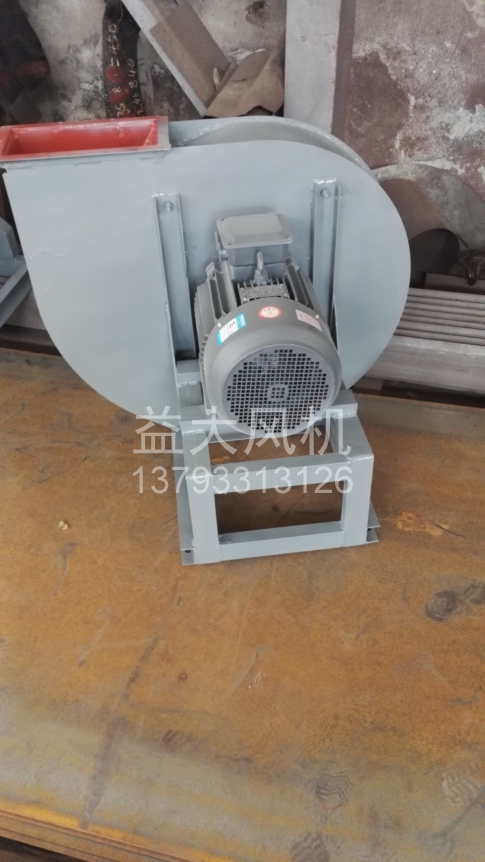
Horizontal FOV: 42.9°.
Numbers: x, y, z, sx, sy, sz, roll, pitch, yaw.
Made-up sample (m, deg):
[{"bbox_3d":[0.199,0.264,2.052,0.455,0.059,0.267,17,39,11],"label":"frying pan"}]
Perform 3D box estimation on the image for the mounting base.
[{"bbox_3d":[0.067,0.041,1.701,0.517,0.332,0.494,-6,38,-4],"label":"mounting base"}]

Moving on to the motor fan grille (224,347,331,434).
[{"bbox_3d":[0.075,-0.090,1.337,0.237,0.237,0.029,-6,38,-4],"label":"motor fan grille"}]

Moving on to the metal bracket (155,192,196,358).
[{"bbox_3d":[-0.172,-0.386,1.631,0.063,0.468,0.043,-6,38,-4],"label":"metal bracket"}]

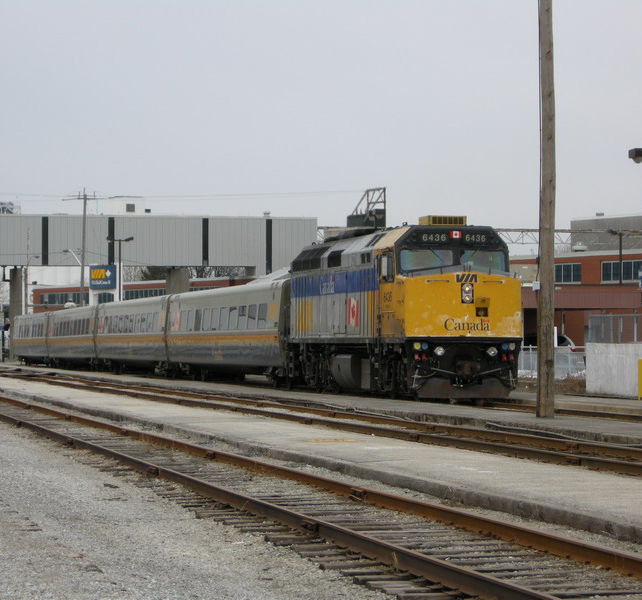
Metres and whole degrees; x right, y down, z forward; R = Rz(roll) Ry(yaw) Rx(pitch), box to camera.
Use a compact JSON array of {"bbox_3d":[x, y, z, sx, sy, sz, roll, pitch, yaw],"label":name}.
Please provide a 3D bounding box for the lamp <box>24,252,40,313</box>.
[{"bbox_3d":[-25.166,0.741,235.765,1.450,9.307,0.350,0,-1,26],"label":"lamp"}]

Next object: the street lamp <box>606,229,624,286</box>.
[{"bbox_3d":[15.439,0.058,142.019,0.850,7.471,0.400,0,-1,-14],"label":"street lamp"}]

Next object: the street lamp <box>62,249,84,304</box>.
[{"bbox_3d":[-19.402,0.489,212.269,1.900,9.013,0.400,0,-1,18],"label":"street lamp"}]

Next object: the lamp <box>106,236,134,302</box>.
[{"bbox_3d":[-12.902,0.145,174.022,1.750,8.401,0.450,0,-1,-11],"label":"lamp"}]

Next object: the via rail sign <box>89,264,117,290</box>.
[{"bbox_3d":[-15.144,-1.551,188.053,1.830,1.669,0.350,0,-1,7],"label":"via rail sign"}]

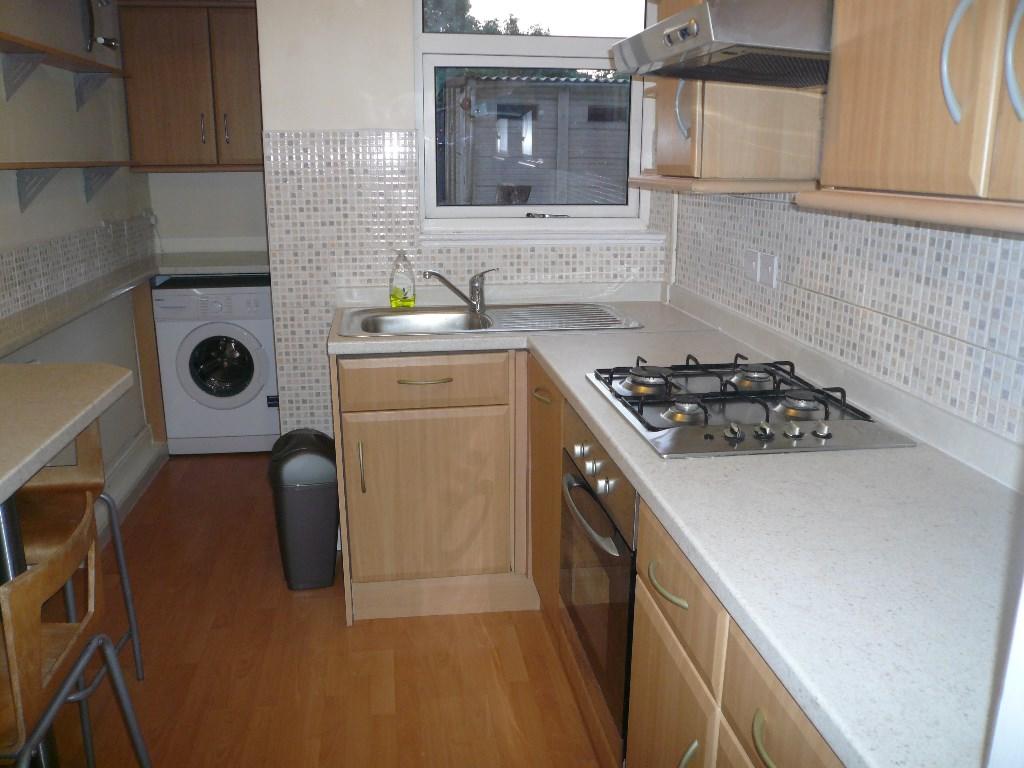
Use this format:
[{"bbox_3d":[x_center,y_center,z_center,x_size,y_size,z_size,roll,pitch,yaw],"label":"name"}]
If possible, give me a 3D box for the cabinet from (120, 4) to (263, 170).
[{"bbox_3d":[-1.468,-1.450,4.108,0.750,0.734,0.301,-2,16,-8],"label":"cabinet"}]

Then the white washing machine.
[{"bbox_3d":[-1.444,-0.128,4.291,0.588,0.832,0.564,-2,16,-8],"label":"white washing machine"}]

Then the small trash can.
[{"bbox_3d":[-0.702,0.411,2.861,0.257,0.564,0.267,-2,16,-8],"label":"small trash can"}]

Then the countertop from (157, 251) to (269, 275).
[{"bbox_3d":[-1.470,-0.610,4.186,0.679,0.041,0.597,-2,16,-8],"label":"countertop"}]

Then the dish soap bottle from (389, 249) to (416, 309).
[{"bbox_3d":[-0.372,-0.351,2.809,0.088,0.205,0.058,-2,16,-8],"label":"dish soap bottle"}]

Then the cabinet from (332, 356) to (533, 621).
[{"bbox_3d":[-0.267,0.267,2.783,0.588,0.886,0.494,-2,16,-8],"label":"cabinet"}]

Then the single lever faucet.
[{"bbox_3d":[-0.170,-0.314,2.775,0.255,0.155,0.075,-6,17,-22],"label":"single lever faucet"}]

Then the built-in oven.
[{"bbox_3d":[0.416,0.366,1.833,0.575,0.580,0.605,-2,16,-8],"label":"built-in oven"}]

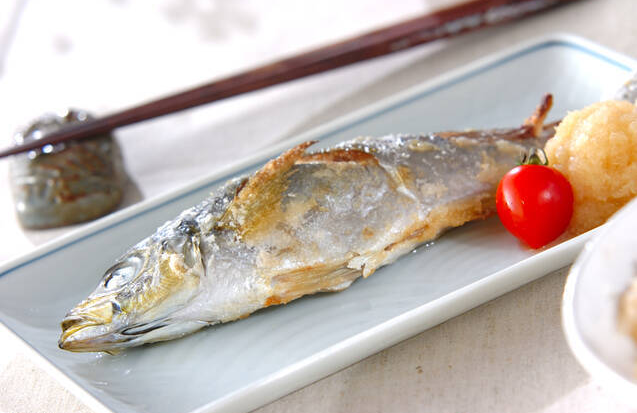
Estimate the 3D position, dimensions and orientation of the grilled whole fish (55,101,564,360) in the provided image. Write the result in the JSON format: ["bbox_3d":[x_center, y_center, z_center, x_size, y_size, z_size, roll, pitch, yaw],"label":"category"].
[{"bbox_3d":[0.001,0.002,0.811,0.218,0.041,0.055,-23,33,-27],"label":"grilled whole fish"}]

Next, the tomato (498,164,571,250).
[{"bbox_3d":[0.077,0.000,0.810,0.027,0.030,0.027,0,12,0],"label":"tomato"}]

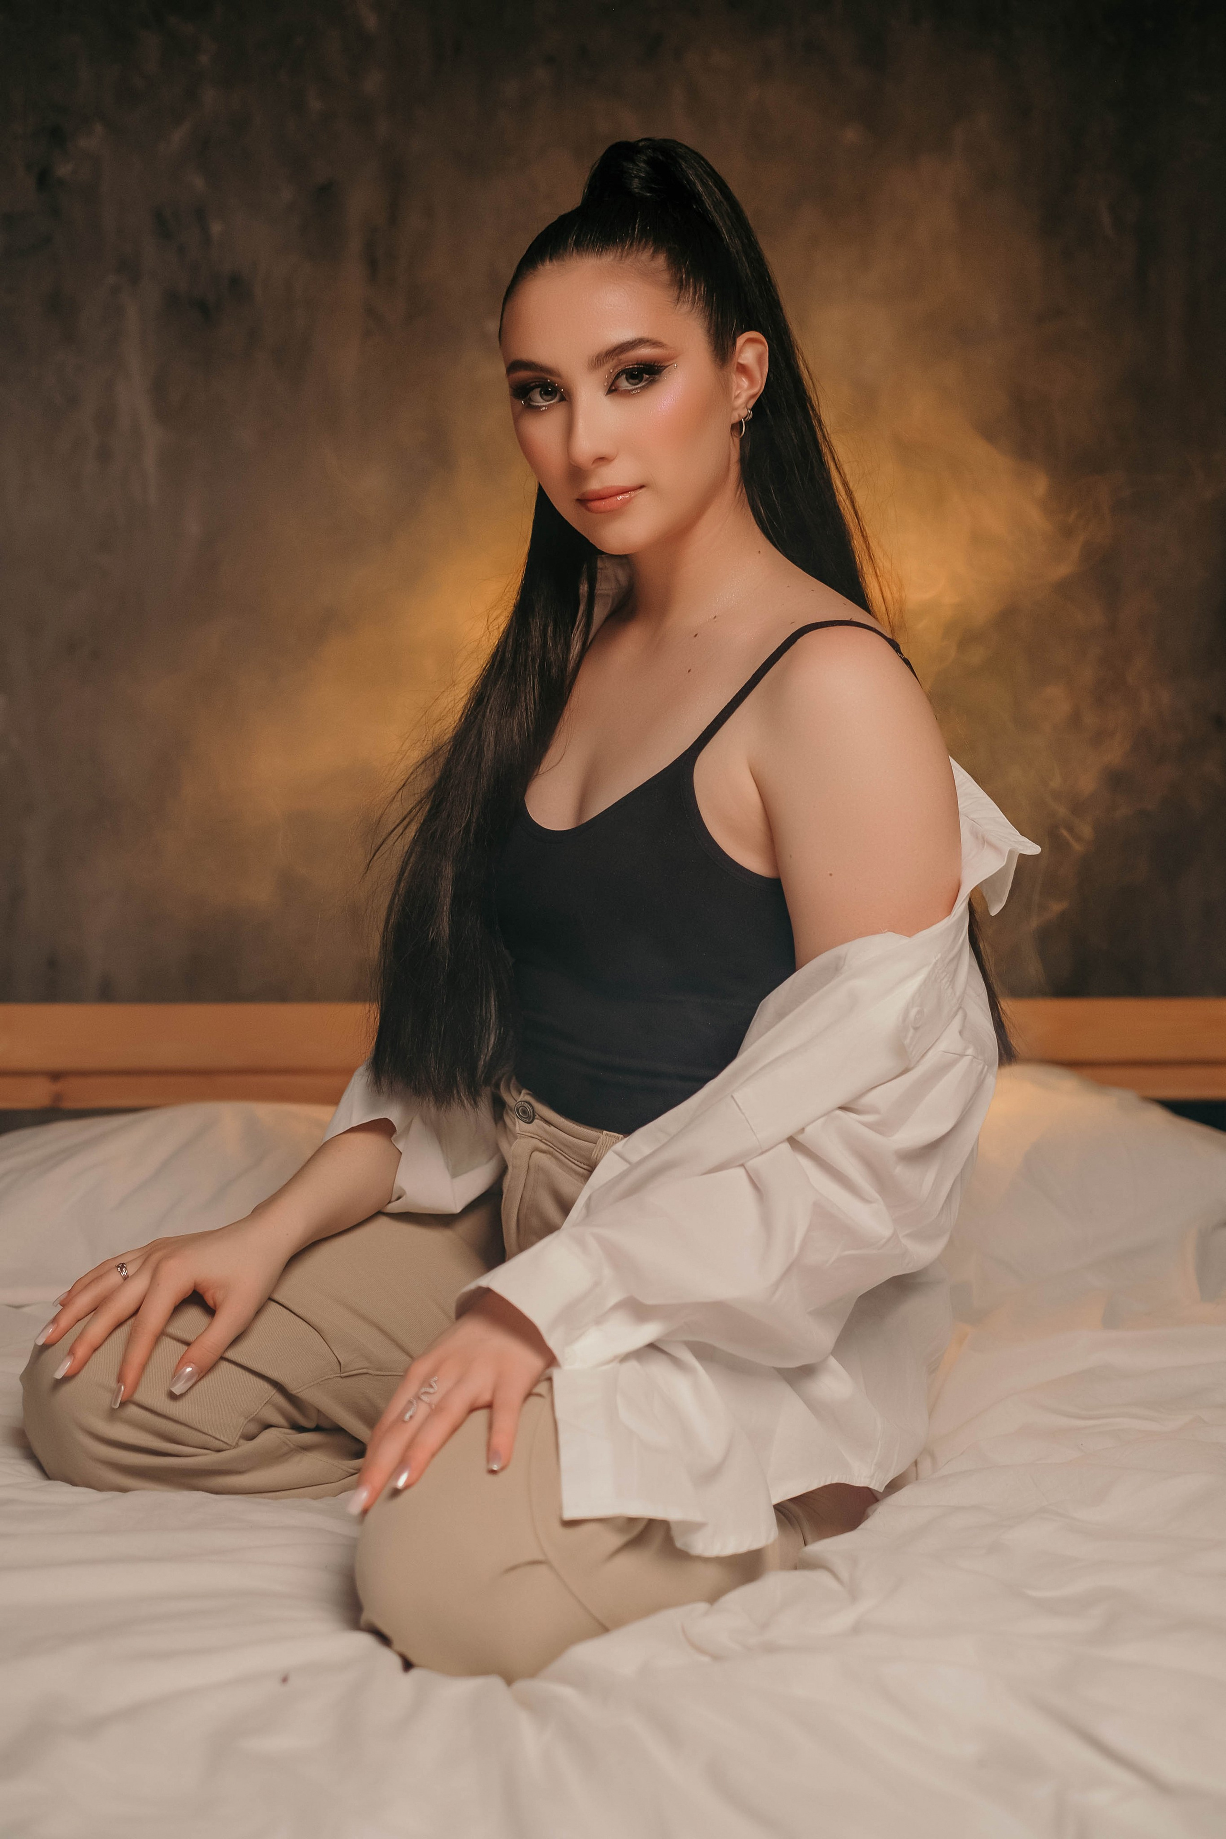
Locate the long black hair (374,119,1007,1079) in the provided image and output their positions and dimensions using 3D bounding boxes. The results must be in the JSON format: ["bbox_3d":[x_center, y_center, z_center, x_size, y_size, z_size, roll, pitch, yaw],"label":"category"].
[{"bbox_3d":[0.050,-0.192,1.790,0.290,0.620,0.400,3,5,38],"label":"long black hair"}]

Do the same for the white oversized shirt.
[{"bbox_3d":[0.040,0.115,1.780,0.450,0.470,0.460,-4,5,-43],"label":"white oversized shirt"}]

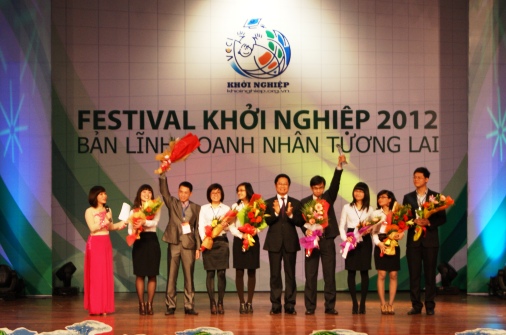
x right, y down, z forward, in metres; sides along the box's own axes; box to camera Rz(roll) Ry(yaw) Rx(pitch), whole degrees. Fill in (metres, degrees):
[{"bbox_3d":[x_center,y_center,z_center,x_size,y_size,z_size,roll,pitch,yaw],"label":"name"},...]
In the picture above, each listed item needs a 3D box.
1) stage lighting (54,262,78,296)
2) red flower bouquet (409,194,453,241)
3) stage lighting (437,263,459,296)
[{"bbox_3d":[-2.582,1.537,15.920,0.320,0.450,0.340,1,2,14],"label":"stage lighting"},{"bbox_3d":[2.144,0.595,13.970,0.300,0.650,0.250,48,8,25],"label":"red flower bouquet"},{"bbox_3d":[2.698,1.537,15.950,0.320,0.450,0.340,0,2,-14],"label":"stage lighting"}]

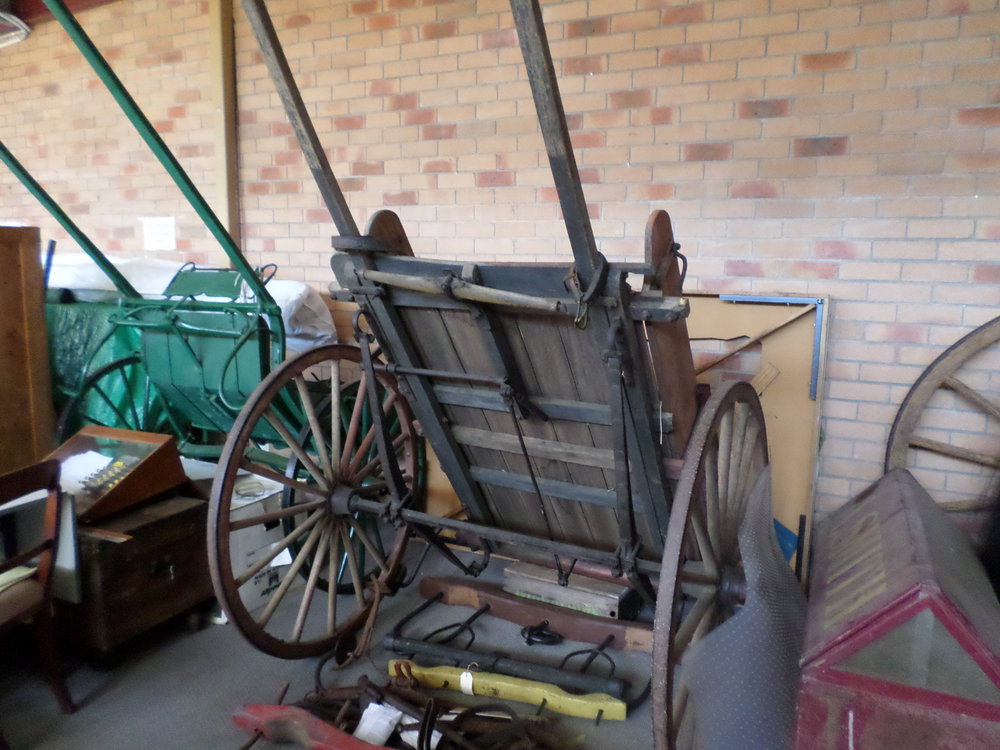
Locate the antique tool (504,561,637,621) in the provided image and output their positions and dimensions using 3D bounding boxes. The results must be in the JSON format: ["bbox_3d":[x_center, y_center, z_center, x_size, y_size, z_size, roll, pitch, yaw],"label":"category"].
[{"bbox_3d":[0.305,0.991,3.318,0.585,0.110,0.145,6,10,29],"label":"antique tool"}]

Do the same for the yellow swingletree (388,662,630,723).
[{"bbox_3d":[0.014,1.120,2.590,0.885,0.064,0.075,4,9,15],"label":"yellow swingletree"}]

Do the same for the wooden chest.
[{"bbox_3d":[-1.631,0.794,3.027,0.620,0.500,0.510,6,10,26],"label":"wooden chest"}]

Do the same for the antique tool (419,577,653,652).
[{"bbox_3d":[0.185,1.032,3.096,1.240,0.090,0.105,6,10,26],"label":"antique tool"}]

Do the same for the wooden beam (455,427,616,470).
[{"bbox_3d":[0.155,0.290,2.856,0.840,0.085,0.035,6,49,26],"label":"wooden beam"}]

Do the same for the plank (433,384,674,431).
[{"bbox_3d":[0.125,0.114,2.659,1.020,0.090,0.035,6,49,26],"label":"plank"}]

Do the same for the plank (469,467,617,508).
[{"bbox_3d":[0.227,0.476,3.038,0.800,0.085,0.035,6,49,26],"label":"plank"}]

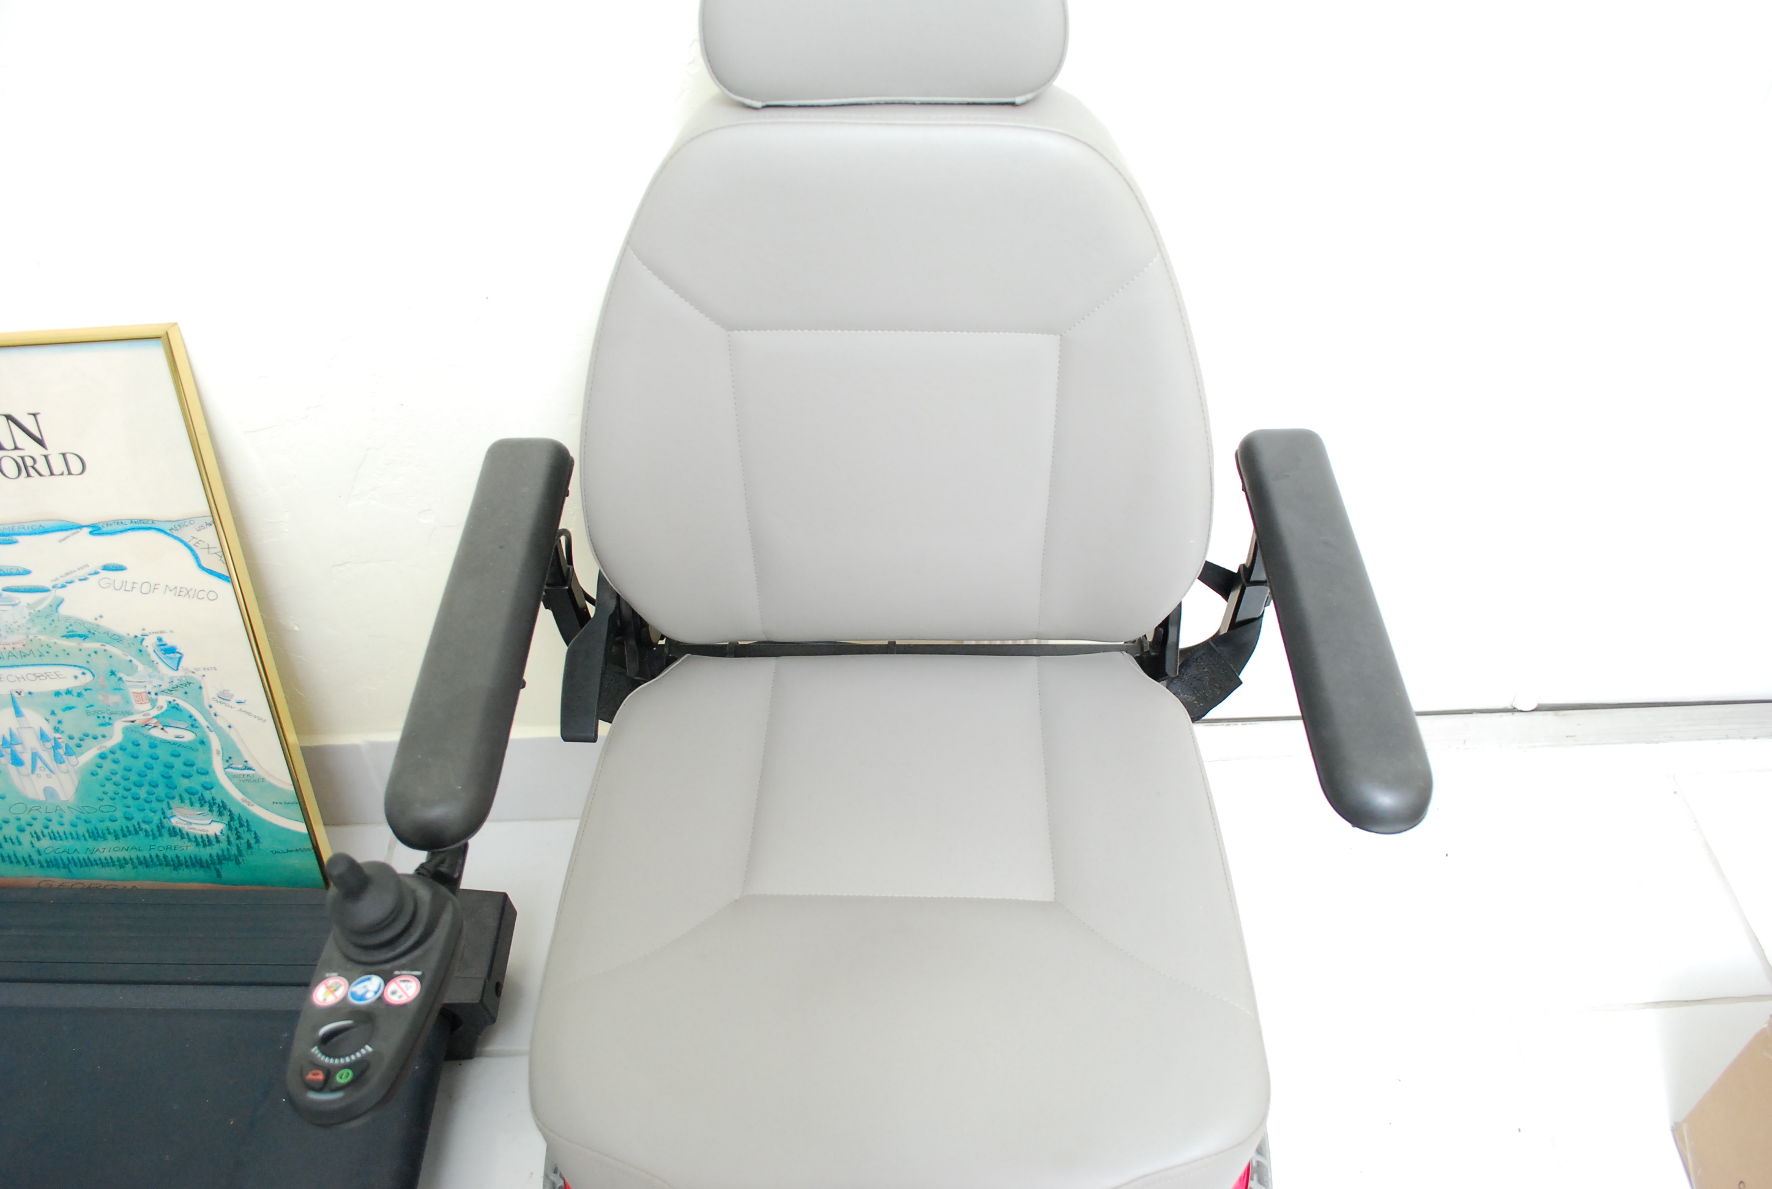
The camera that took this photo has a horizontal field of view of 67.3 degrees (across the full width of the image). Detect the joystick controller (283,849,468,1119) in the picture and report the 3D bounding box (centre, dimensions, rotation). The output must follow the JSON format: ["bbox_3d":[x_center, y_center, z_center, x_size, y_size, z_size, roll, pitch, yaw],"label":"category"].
[{"bbox_3d":[-0.281,0.204,0.720,0.076,0.100,0.161,-3,37,2],"label":"joystick controller"}]

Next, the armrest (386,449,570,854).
[{"bbox_3d":[-0.274,0.017,0.920,0.059,0.036,0.342,-1,49,1],"label":"armrest"}]

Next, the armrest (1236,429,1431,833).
[{"bbox_3d":[0.299,0.008,0.906,0.058,0.036,0.334,-1,49,1],"label":"armrest"}]

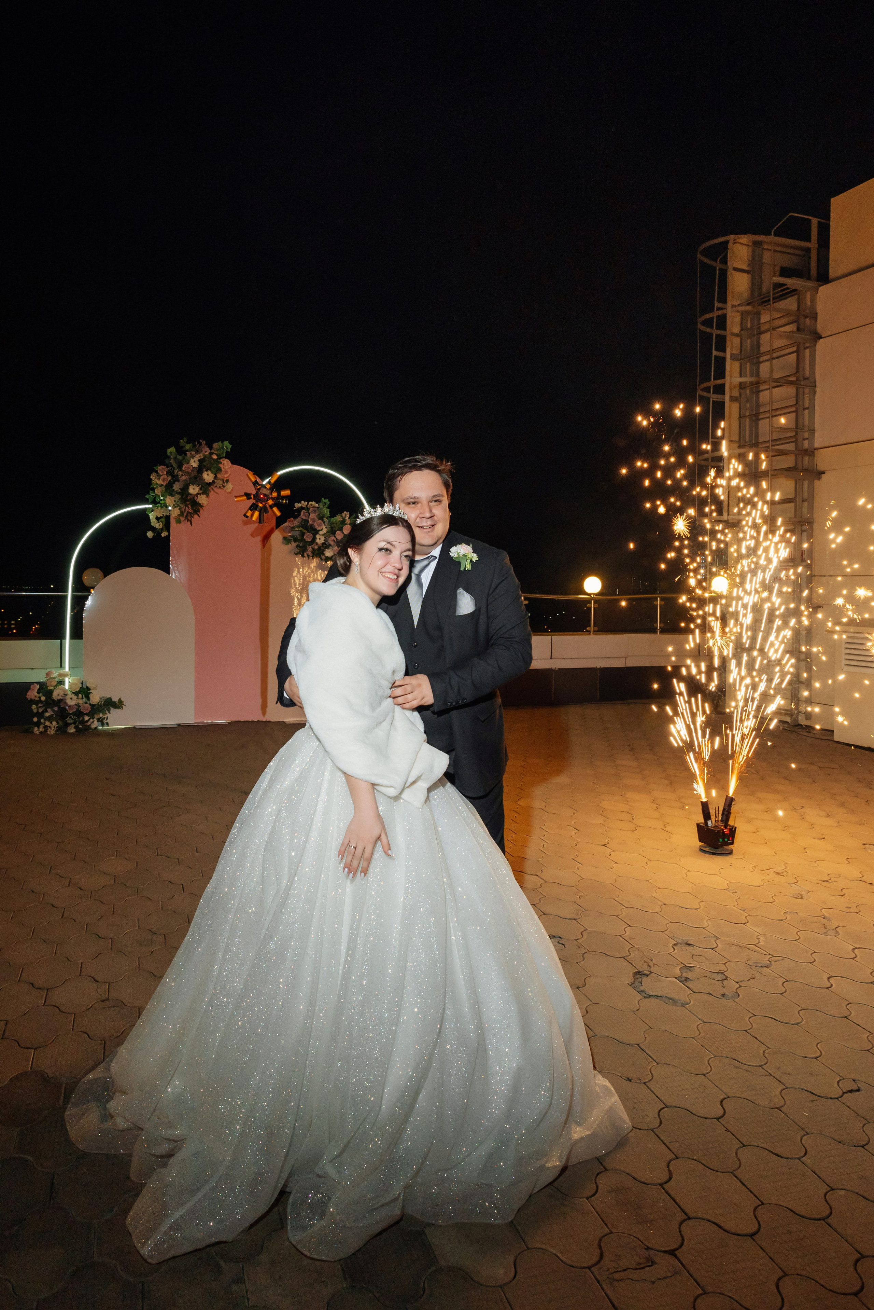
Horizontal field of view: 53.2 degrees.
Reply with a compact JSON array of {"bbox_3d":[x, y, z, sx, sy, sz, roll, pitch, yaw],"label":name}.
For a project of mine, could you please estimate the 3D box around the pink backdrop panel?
[{"bbox_3d":[-2.097,-0.585,8.512,1.030,2.500,0.060,-1,5,-14],"label":"pink backdrop panel"}]

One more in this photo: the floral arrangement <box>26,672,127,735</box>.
[{"bbox_3d":[-3.337,0.428,8.027,0.840,0.540,0.500,-1,5,-18],"label":"floral arrangement"}]

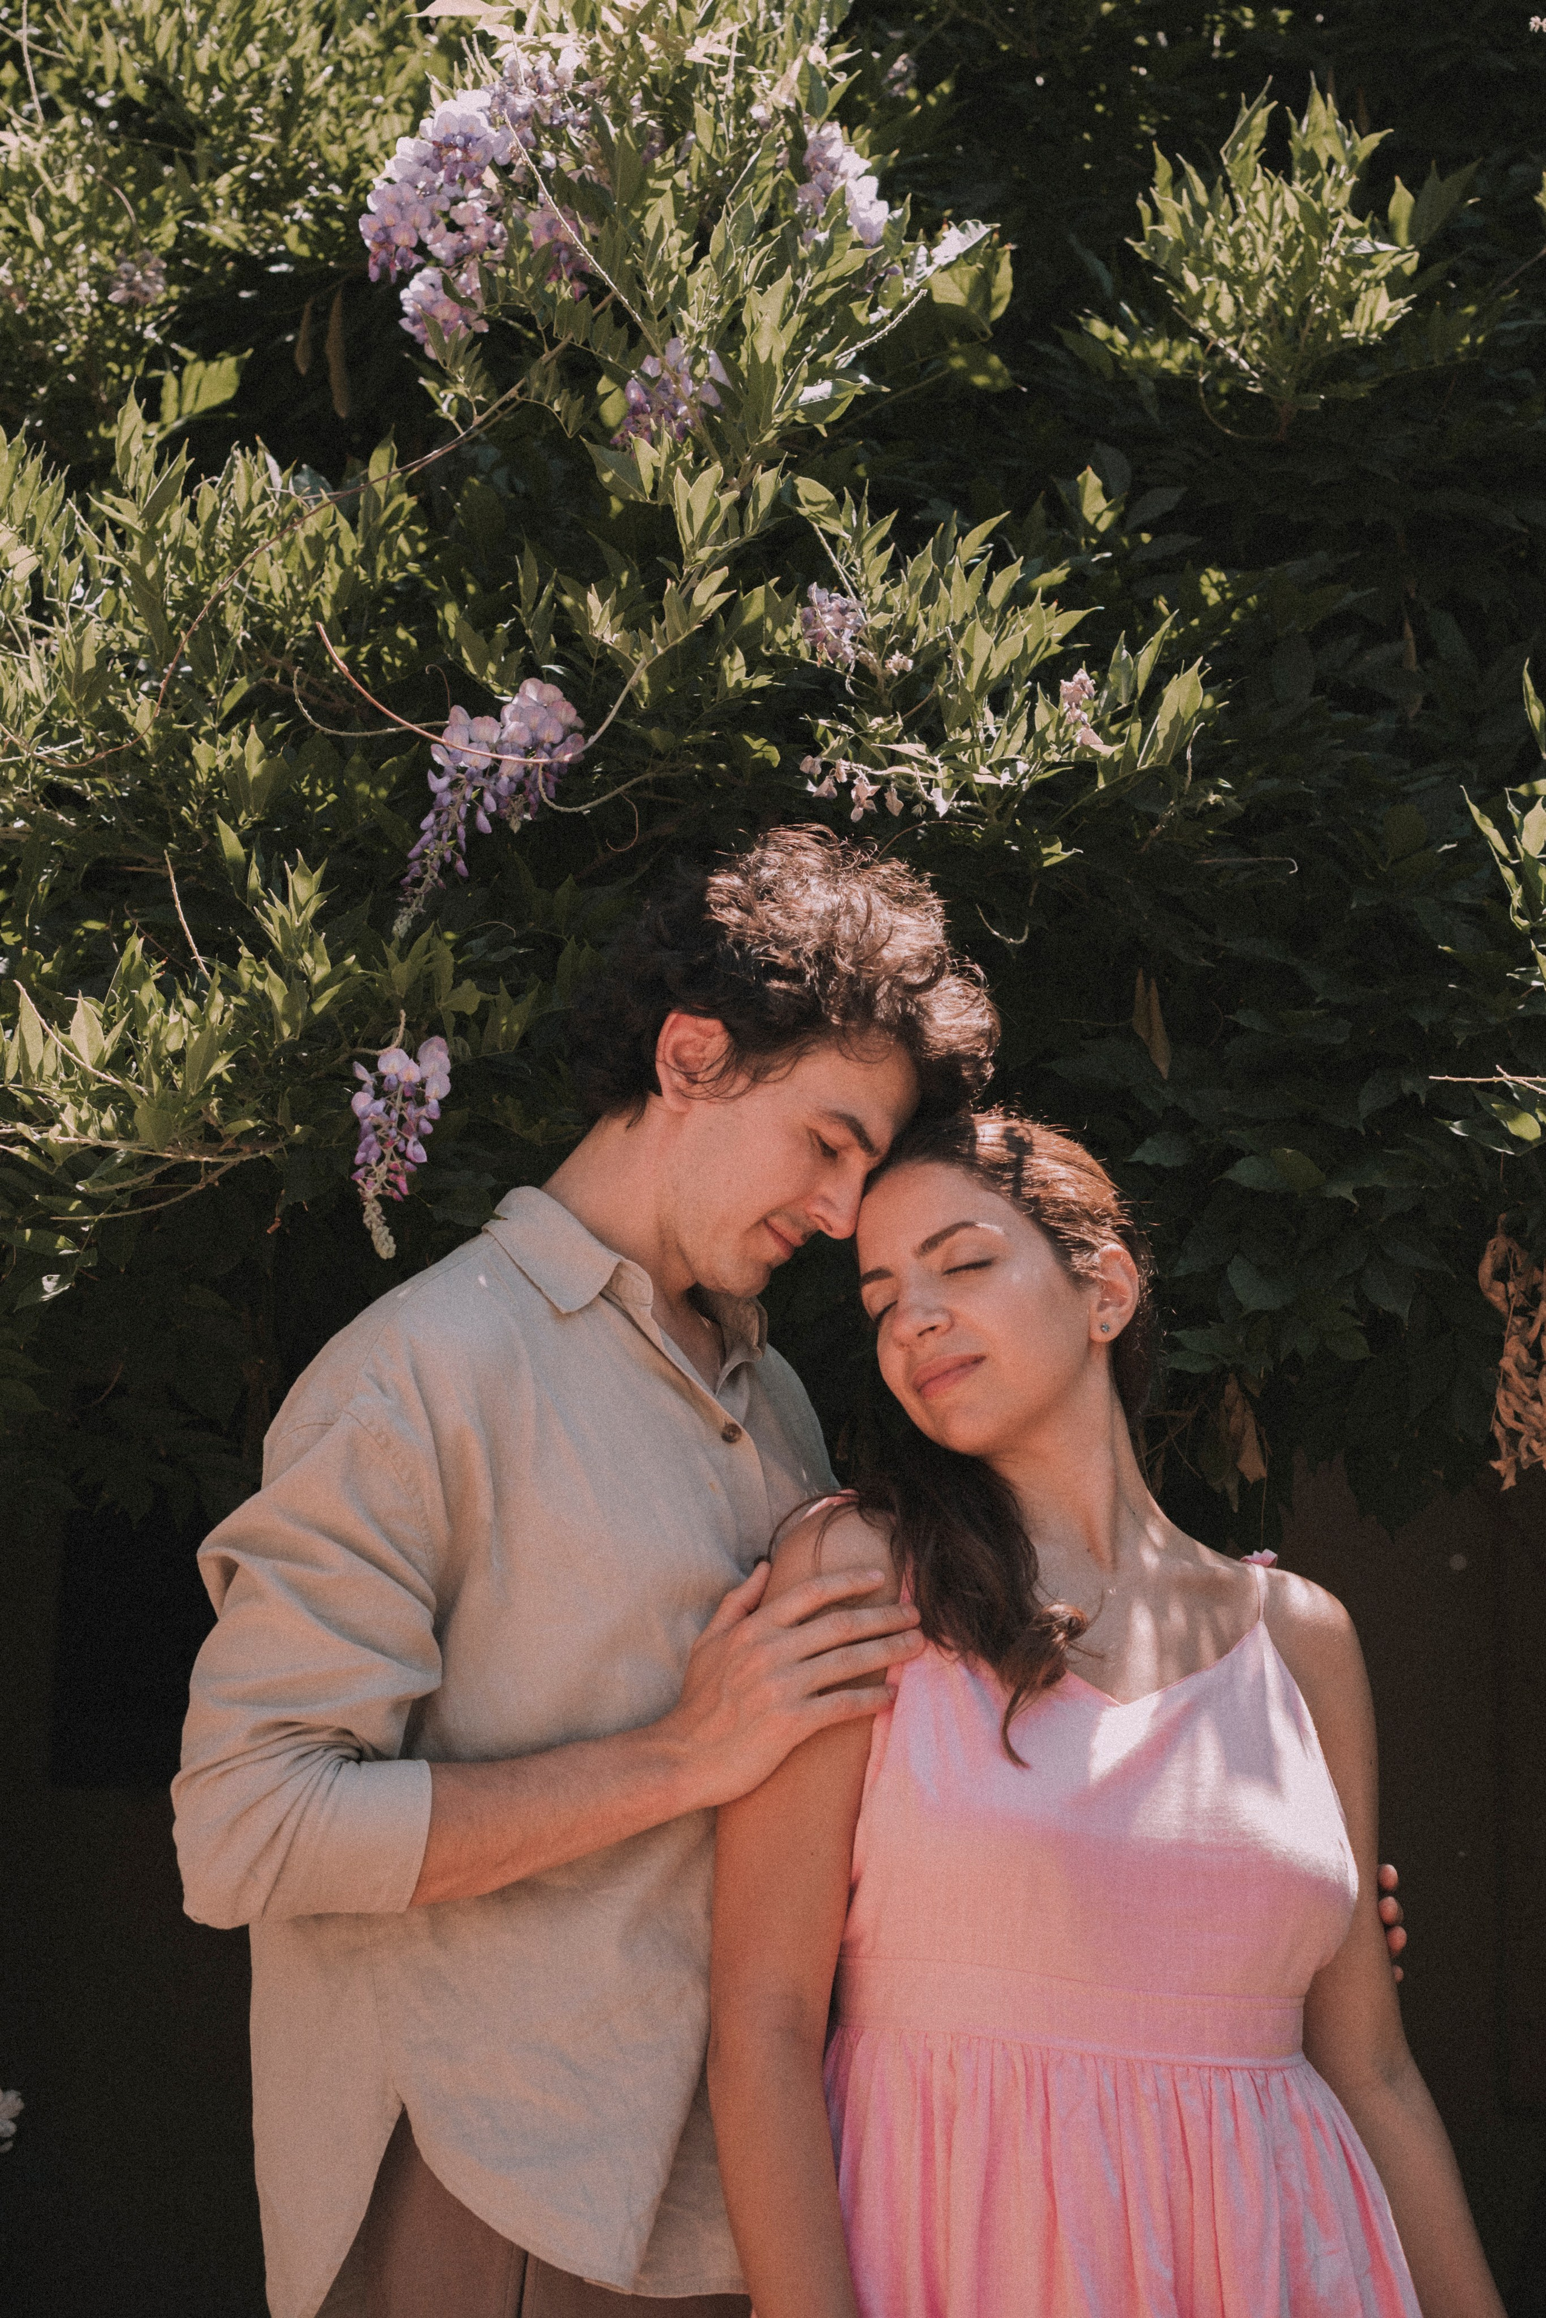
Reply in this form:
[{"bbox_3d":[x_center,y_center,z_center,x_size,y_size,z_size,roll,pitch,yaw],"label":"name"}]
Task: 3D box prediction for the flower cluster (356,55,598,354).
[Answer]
[{"bbox_3d":[-0.223,-0.731,2.450,0.183,0.223,0.155,0,-2,0],"label":"flower cluster"}]

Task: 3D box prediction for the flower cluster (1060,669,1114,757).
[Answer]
[{"bbox_3d":[0.225,-0.321,2.300,0.040,0.060,0.036,0,-2,0],"label":"flower cluster"}]

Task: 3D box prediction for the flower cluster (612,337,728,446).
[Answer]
[{"bbox_3d":[-0.076,-0.567,2.380,0.086,0.079,0.070,0,-2,0],"label":"flower cluster"}]

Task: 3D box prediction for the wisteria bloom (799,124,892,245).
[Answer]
[{"bbox_3d":[0.054,-0.742,2.450,0.070,0.095,0.065,0,-2,0],"label":"wisteria bloom"}]

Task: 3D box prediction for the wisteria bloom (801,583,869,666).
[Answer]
[{"bbox_3d":[0.044,-0.384,2.320,0.048,0.059,0.046,0,-2,0],"label":"wisteria bloom"}]

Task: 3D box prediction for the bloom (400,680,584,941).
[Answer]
[{"bbox_3d":[-0.198,-0.244,2.250,0.132,0.176,0.105,0,-2,0],"label":"bloom"}]

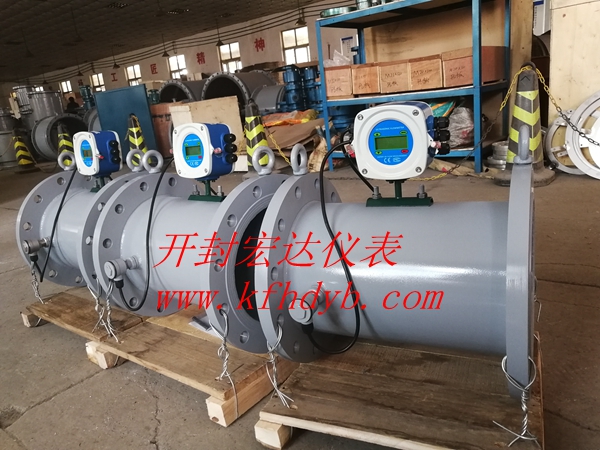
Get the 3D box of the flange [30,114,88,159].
[{"bbox_3d":[-4.210,-1.530,8.320,0.540,0.840,0.840,4,19,36],"label":"flange"}]

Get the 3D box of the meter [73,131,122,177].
[{"bbox_3d":[-0.687,-0.246,1.600,0.157,0.145,0.098,7,17,41],"label":"meter"}]

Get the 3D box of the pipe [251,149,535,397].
[{"bbox_3d":[0.206,0.085,0.920,0.445,0.420,0.405,1,17,26],"label":"pipe"}]

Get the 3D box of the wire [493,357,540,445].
[{"bbox_3d":[0.367,0.299,0.793,0.073,0.165,0.055,1,18,27],"label":"wire"}]

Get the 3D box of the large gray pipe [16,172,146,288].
[{"bbox_3d":[-0.663,0.035,1.663,0.500,0.450,0.450,6,21,40],"label":"large gray pipe"}]

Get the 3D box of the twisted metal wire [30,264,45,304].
[{"bbox_3d":[-0.865,0.201,1.543,0.038,0.130,0.030,6,20,39],"label":"twisted metal wire"}]

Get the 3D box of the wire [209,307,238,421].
[{"bbox_3d":[-0.151,0.283,0.956,0.047,0.225,0.038,6,20,38],"label":"wire"}]

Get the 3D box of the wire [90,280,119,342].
[{"bbox_3d":[-0.569,0.252,1.362,0.062,0.165,0.055,6,20,39],"label":"wire"}]

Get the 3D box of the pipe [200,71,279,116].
[{"bbox_3d":[-1.070,-2.260,8.840,1.230,1.230,0.950,4,19,36],"label":"pipe"}]

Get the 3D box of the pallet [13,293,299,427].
[{"bbox_3d":[-0.384,0.283,1.365,0.920,0.082,0.430,6,20,38],"label":"pallet"}]

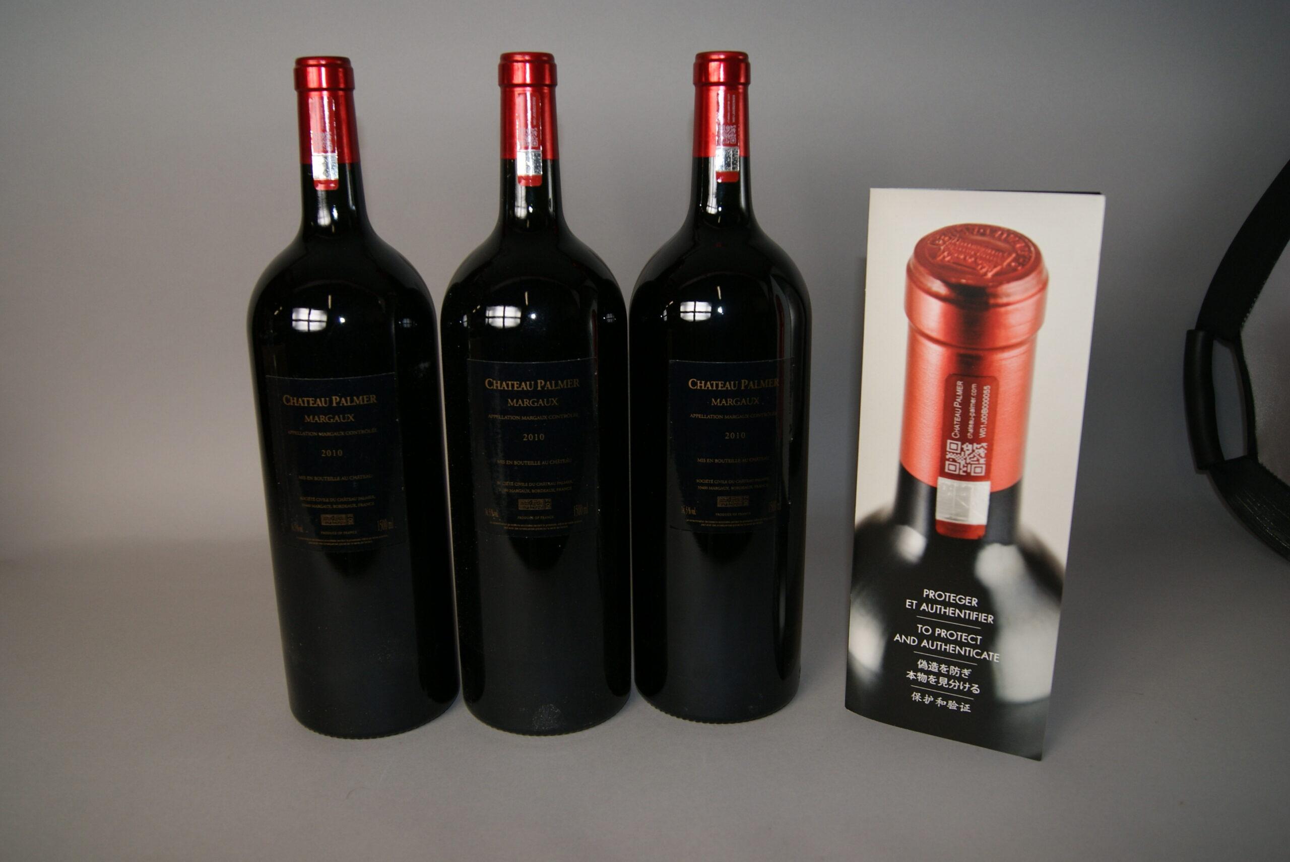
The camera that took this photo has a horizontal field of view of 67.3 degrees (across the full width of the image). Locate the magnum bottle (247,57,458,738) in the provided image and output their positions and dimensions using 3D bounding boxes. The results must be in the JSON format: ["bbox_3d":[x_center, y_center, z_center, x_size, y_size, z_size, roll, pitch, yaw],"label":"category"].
[{"bbox_3d":[-0.163,-0.016,0.533,0.100,0.358,0.100,-3,14,-10],"label":"magnum bottle"}]

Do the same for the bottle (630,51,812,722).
[{"bbox_3d":[0.041,-0.019,0.539,0.100,0.358,0.100,-1,14,-3],"label":"bottle"}]

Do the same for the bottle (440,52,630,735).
[{"bbox_3d":[-0.059,-0.016,0.529,0.100,0.358,0.100,-2,14,-5],"label":"bottle"}]

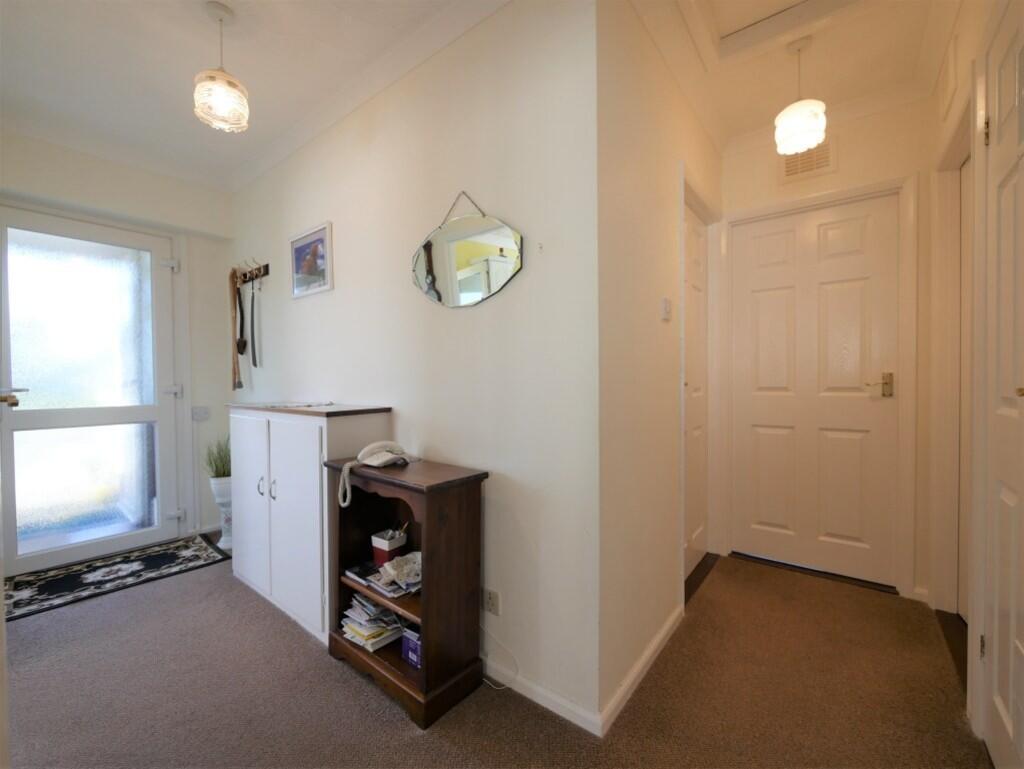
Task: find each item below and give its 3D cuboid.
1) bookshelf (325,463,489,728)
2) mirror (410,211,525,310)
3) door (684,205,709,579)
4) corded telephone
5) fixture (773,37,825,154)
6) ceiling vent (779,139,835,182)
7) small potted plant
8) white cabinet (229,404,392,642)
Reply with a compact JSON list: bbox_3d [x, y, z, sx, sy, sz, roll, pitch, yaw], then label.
[{"bbox_3d":[-0.403,0.680,1.542,0.601,0.746,0.289,0,1,39],"label":"bookshelf"},{"bbox_3d":[-0.191,-0.461,1.559,0.580,0.332,0.020,0,1,39],"label":"mirror"},{"bbox_3d":[0.949,0.042,2.255,0.040,1.980,0.710,0,1,39],"label":"door"},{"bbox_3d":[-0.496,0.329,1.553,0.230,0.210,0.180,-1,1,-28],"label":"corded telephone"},{"bbox_3d":[1.188,-1.201,1.713,0.172,0.410,0.172,0,1,39],"label":"fixture"},{"bbox_3d":[1.573,-1.190,2.205,0.256,0.190,0.020,0,1,39],"label":"ceiling vent"},{"bbox_3d":[-1.838,0.690,2.705,0.265,0.720,0.265,0,1,39],"label":"small potted plant"},{"bbox_3d":[-1.070,0.584,2.100,1.134,0.936,0.305,0,1,39],"label":"white cabinet"}]

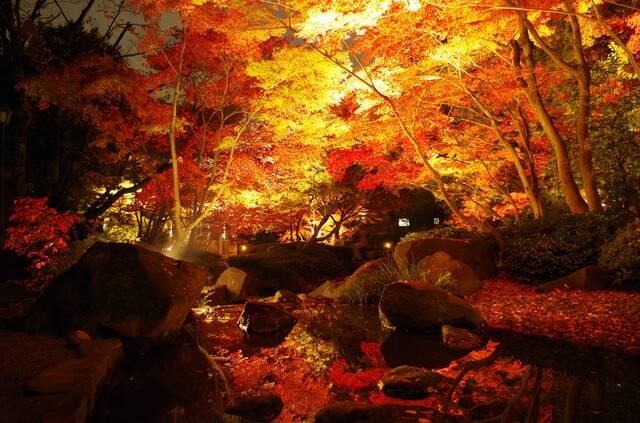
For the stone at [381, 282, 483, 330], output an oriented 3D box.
[{"bbox_3d":[1.502,1.230,6.450,1.363,0.618,0.850,0,0,13],"label":"stone"}]

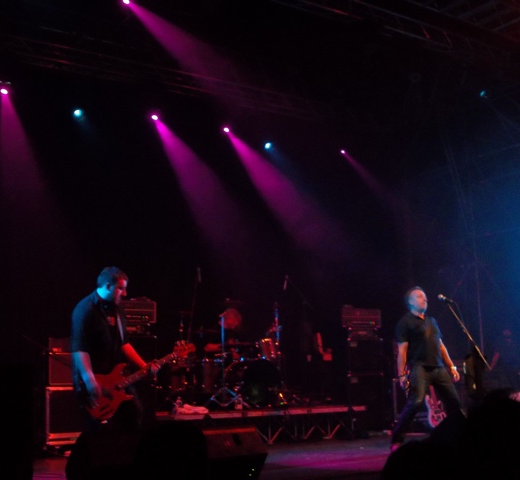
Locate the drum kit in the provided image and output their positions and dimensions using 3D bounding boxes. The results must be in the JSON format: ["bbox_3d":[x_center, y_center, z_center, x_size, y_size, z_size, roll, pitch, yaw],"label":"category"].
[{"bbox_3d":[-0.424,1.322,9.459,1.650,1.269,1.200,6,-11,-35],"label":"drum kit"}]

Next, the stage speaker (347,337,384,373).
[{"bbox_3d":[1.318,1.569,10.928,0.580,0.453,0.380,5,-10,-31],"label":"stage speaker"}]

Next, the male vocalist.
[{"bbox_3d":[1.737,1.307,8.387,0.760,1.660,0.500,4,-10,-25],"label":"male vocalist"}]

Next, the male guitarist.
[{"bbox_3d":[-1.323,1.105,7.399,0.600,1.760,0.620,-7,-11,39],"label":"male guitarist"}]

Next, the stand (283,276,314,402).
[{"bbox_3d":[0.492,1.254,10.127,0.520,1.606,0.450,4,-10,-25],"label":"stand"}]

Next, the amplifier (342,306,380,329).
[{"bbox_3d":[1.310,1.044,10.947,0.600,0.286,0.270,5,-10,-31],"label":"amplifier"}]

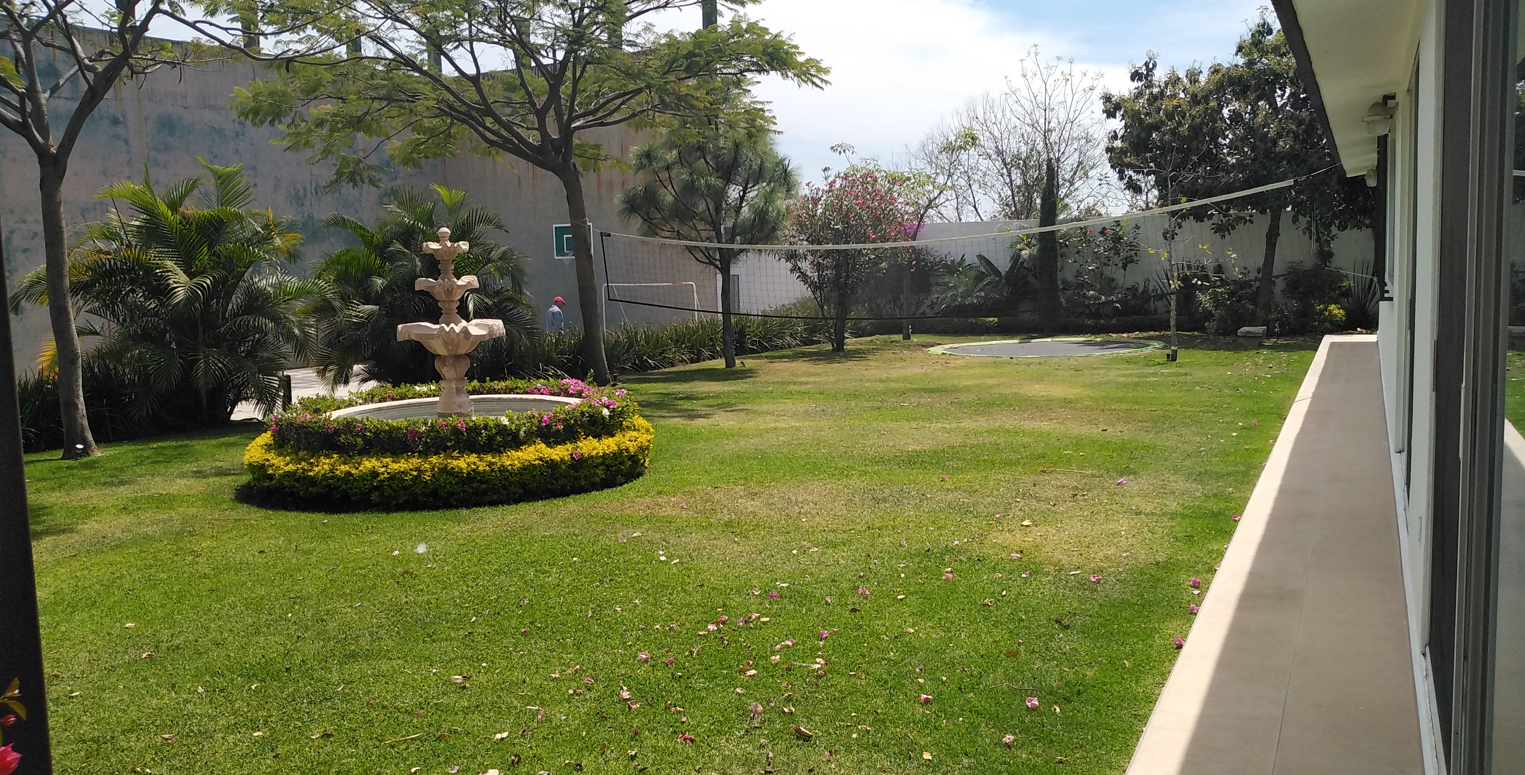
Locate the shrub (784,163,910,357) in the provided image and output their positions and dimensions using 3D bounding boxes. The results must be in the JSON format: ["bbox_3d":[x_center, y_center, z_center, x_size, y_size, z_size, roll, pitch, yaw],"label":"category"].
[{"bbox_3d":[1.539,-2.447,21.712,2.450,3.530,2.400,-2,6,4],"label":"shrub"}]

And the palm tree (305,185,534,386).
[{"bbox_3d":[-5.021,-1.383,16.439,3.200,3.030,3.000,-4,6,-17],"label":"palm tree"}]

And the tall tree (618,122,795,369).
[{"bbox_3d":[-0.940,-2.401,19.280,2.950,4.140,2.800,-2,6,-2],"label":"tall tree"}]

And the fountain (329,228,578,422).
[{"bbox_3d":[-2.839,-0.413,10.280,2.330,2.050,2.330,-4,6,-15],"label":"fountain"}]

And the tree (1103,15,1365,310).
[{"bbox_3d":[9.329,-4.162,22.066,5.000,6.270,4.800,0,7,23],"label":"tree"}]

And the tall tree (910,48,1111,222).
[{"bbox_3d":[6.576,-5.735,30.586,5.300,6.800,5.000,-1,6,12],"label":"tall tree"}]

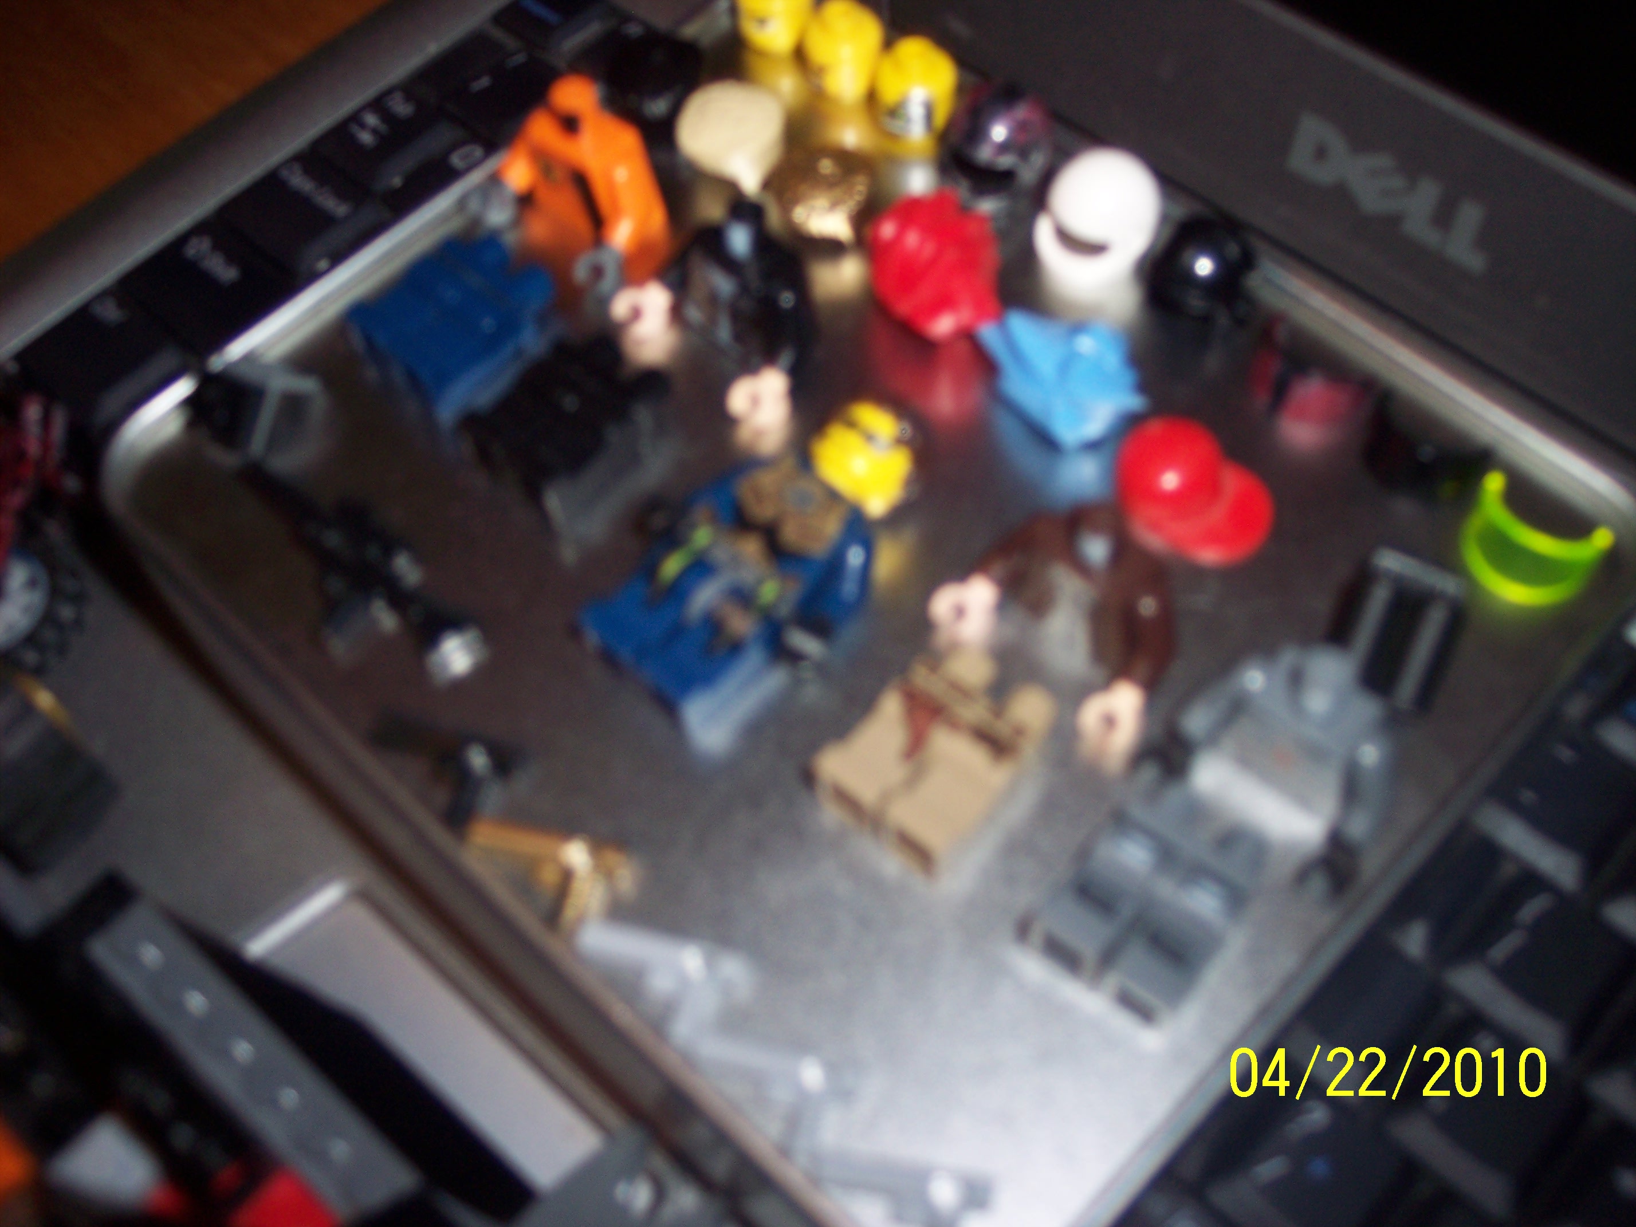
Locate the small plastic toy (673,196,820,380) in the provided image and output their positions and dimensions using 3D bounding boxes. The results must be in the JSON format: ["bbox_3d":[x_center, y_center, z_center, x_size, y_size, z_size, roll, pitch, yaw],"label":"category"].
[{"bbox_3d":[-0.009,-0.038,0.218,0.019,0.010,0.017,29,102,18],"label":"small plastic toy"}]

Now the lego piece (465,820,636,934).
[{"bbox_3d":[-0.029,0.027,0.192,0.018,0.004,0.010,10,59,8],"label":"lego piece"}]

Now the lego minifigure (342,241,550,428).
[{"bbox_3d":[-0.044,-0.037,0.230,0.016,0.009,0.021,37,67,22],"label":"lego minifigure"}]

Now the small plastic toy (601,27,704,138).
[{"bbox_3d":[-0.022,-0.070,0.244,0.013,0.012,0.013,-5,61,-1],"label":"small plastic toy"}]

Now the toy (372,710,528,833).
[{"bbox_3d":[-0.038,0.016,0.190,0.015,0.005,0.010,11,60,8],"label":"toy"}]

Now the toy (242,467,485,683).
[{"bbox_3d":[-0.054,-0.005,0.213,0.041,0.005,0.011,38,69,21],"label":"toy"}]

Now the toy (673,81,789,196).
[{"bbox_3d":[-0.011,-0.062,0.240,0.013,0.011,0.014,-10,61,-3],"label":"toy"}]

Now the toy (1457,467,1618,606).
[{"bbox_3d":[0.079,-0.007,0.206,0.015,0.008,0.010,29,64,19],"label":"toy"}]

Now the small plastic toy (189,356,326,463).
[{"bbox_3d":[-0.065,-0.024,0.214,0.013,0.007,0.009,8,59,6],"label":"small plastic toy"}]

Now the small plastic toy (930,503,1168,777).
[{"bbox_3d":[0.027,-0.002,0.200,0.025,0.017,0.016,35,66,21],"label":"small plastic toy"}]

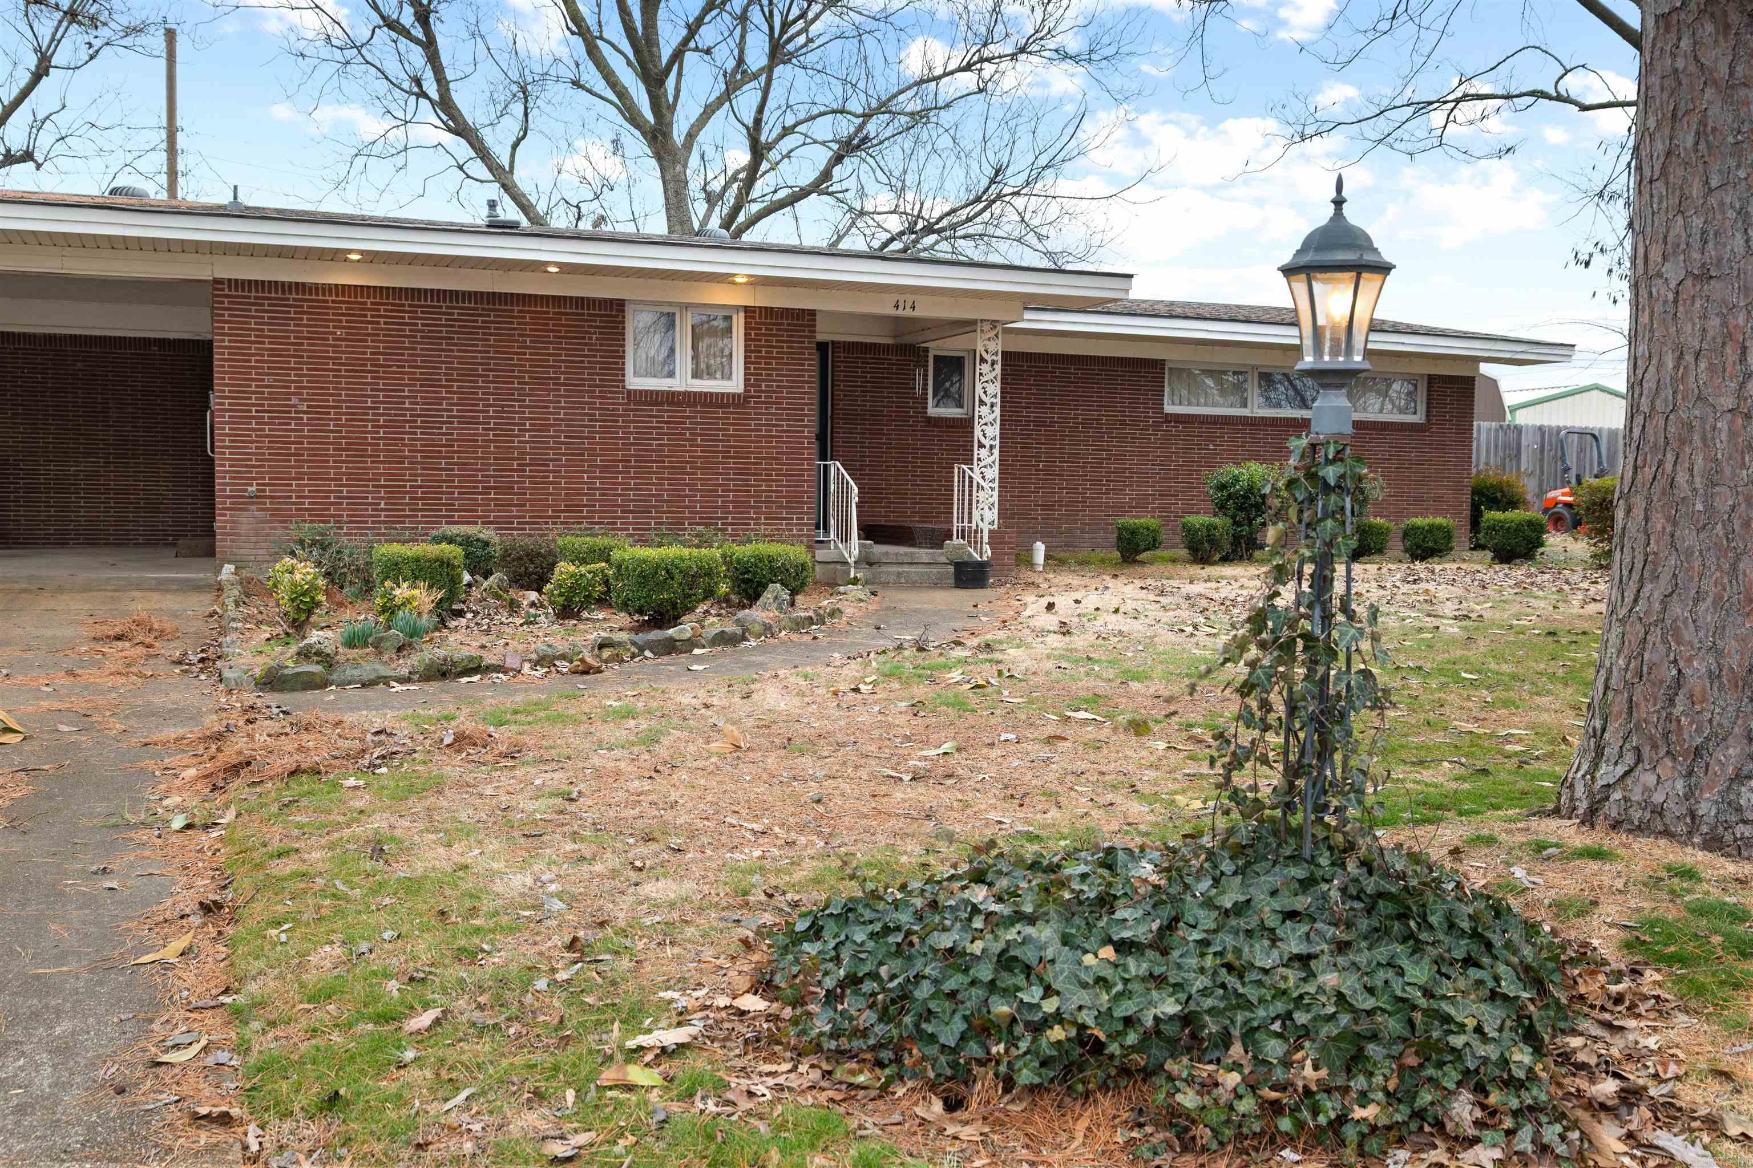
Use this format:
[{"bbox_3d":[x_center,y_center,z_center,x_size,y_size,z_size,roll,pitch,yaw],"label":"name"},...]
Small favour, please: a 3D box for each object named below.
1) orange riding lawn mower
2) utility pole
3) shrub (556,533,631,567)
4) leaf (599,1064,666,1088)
[{"bbox_3d":[11.212,-1.496,26.200,1.300,1.740,1.950,-1,4,-30],"label":"orange riding lawn mower"},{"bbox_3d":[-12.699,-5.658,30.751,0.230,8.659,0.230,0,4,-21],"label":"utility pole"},{"bbox_3d":[-2.103,-0.169,12.700,0.580,0.460,0.560,0,4,-21],"label":"shrub"},{"bbox_3d":[-0.488,0.977,3.380,0.137,0.030,0.065,1,3,0],"label":"leaf"}]

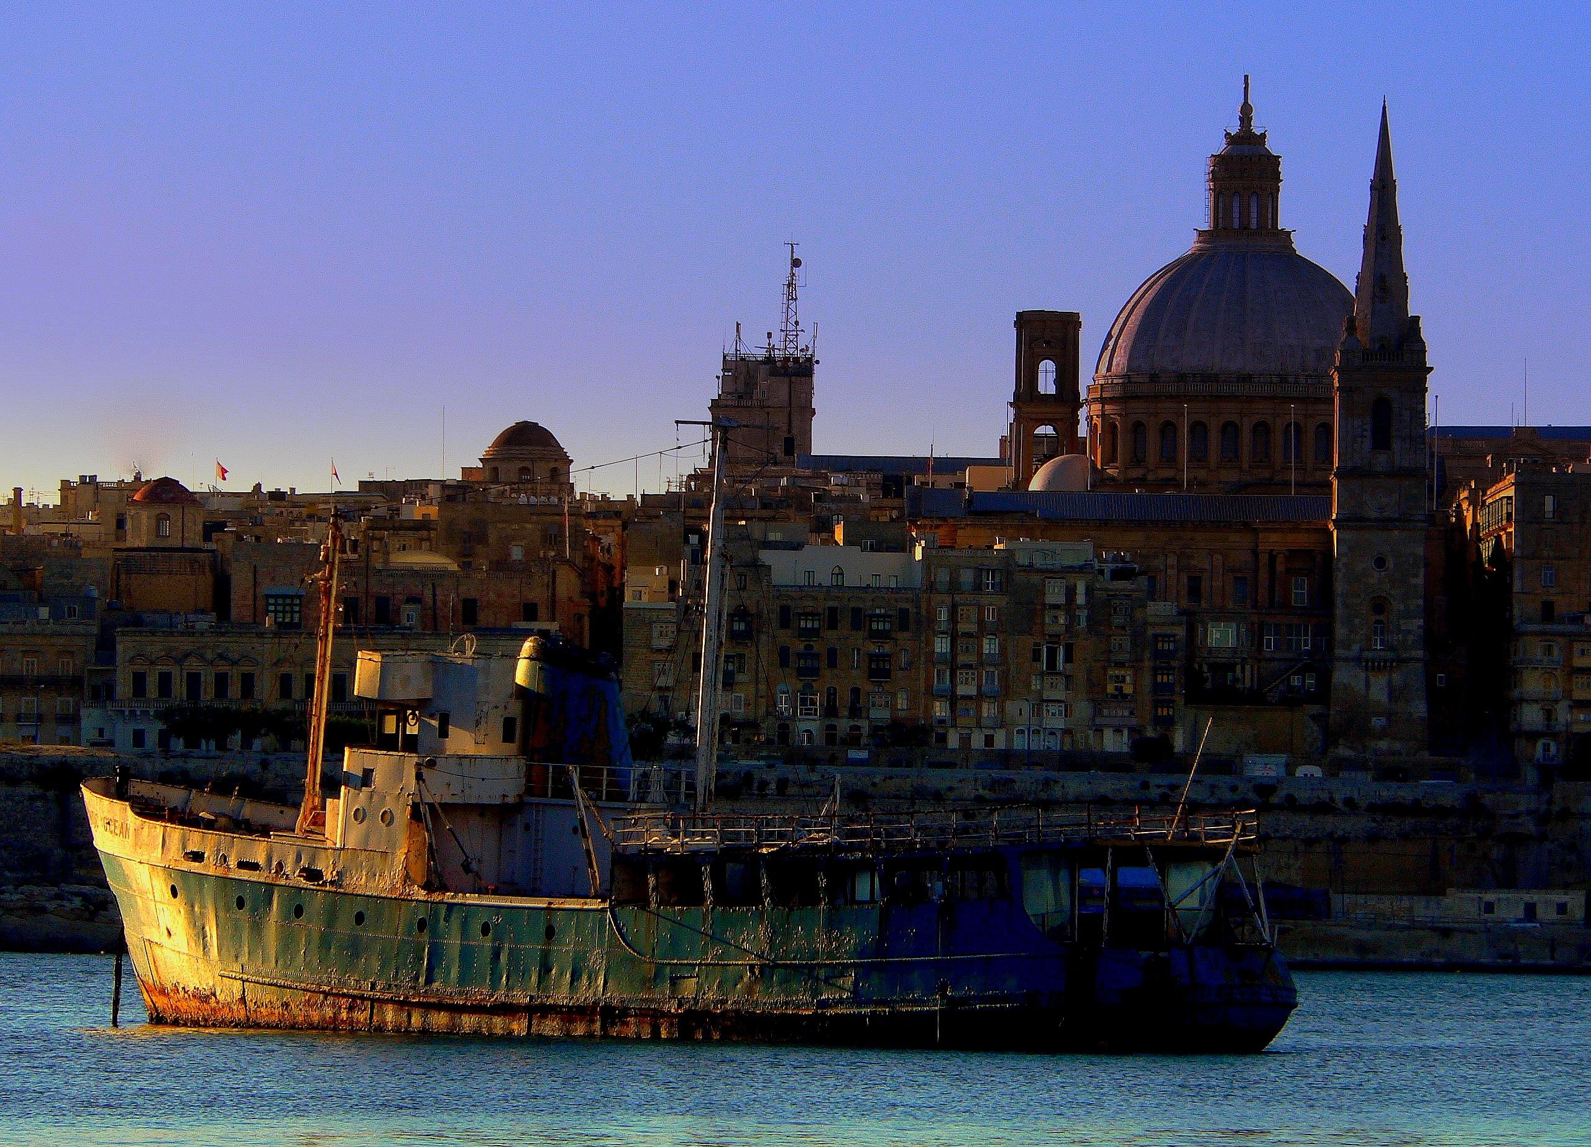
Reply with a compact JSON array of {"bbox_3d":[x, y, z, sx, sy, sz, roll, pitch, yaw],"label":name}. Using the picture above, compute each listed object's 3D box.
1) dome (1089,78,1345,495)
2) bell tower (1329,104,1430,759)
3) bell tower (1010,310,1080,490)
[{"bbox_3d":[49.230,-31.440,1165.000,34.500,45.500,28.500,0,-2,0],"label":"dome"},{"bbox_3d":[61.010,-15.070,1110.000,10.200,68.500,10.200,0,-2,0],"label":"bell tower"},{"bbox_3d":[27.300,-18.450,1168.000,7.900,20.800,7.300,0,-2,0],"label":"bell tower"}]

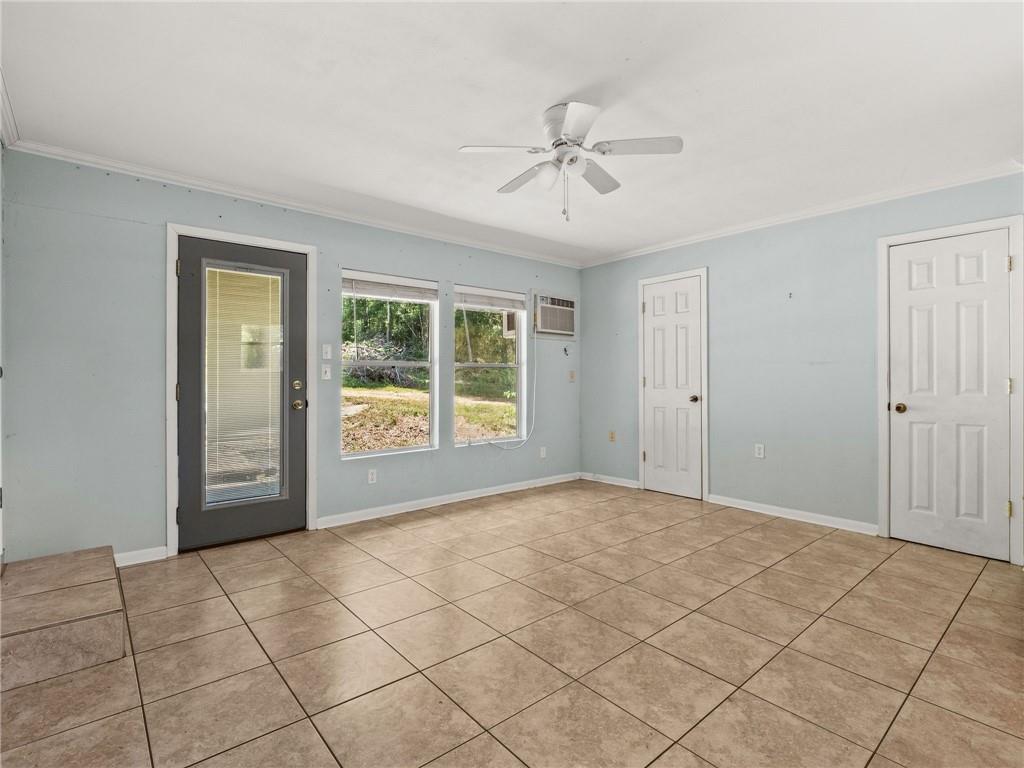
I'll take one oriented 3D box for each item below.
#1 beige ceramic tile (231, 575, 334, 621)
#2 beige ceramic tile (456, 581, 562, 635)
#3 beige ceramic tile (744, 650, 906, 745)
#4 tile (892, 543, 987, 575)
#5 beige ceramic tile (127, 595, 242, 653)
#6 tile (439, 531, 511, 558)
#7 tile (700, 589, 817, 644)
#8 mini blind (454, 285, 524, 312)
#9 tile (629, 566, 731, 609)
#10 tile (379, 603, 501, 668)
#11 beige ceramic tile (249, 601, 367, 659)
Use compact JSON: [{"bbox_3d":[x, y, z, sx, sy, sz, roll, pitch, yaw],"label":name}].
[{"bbox_3d":[-1.169,1.090,2.403,0.405,0.012,0.405,0,0,-40],"label":"beige ceramic tile"},{"bbox_3d":[-0.009,1.115,2.378,0.405,0.013,0.405,-1,1,-40],"label":"beige ceramic tile"},{"bbox_3d":[1.094,1.086,1.662,0.402,0.015,0.402,0,0,-40],"label":"beige ceramic tile"},{"bbox_3d":[2.648,1.084,2.937,0.338,0.015,0.402,0,0,-38],"label":"tile"},{"bbox_3d":[-1.525,1.115,2.214,0.405,0.013,0.405,-1,1,-40],"label":"beige ceramic tile"},{"bbox_3d":[-0.232,1.090,3.201,0.405,0.012,0.405,0,0,-40],"label":"tile"},{"bbox_3d":[1.181,1.111,2.276,0.408,0.012,0.403,-1,1,-40],"label":"tile"},{"bbox_3d":[-0.197,-0.802,4.463,0.815,0.170,0.060,-1,1,-38],"label":"mini blind"},{"bbox_3d":[0.910,1.113,2.588,0.405,0.013,0.405,-1,1,-40],"label":"tile"},{"bbox_3d":[-0.321,1.085,2.050,0.402,0.015,0.402,0,0,-40],"label":"tile"},{"bbox_3d":[-0.928,1.117,2.168,0.405,0.013,0.405,-1,1,-40],"label":"beige ceramic tile"}]

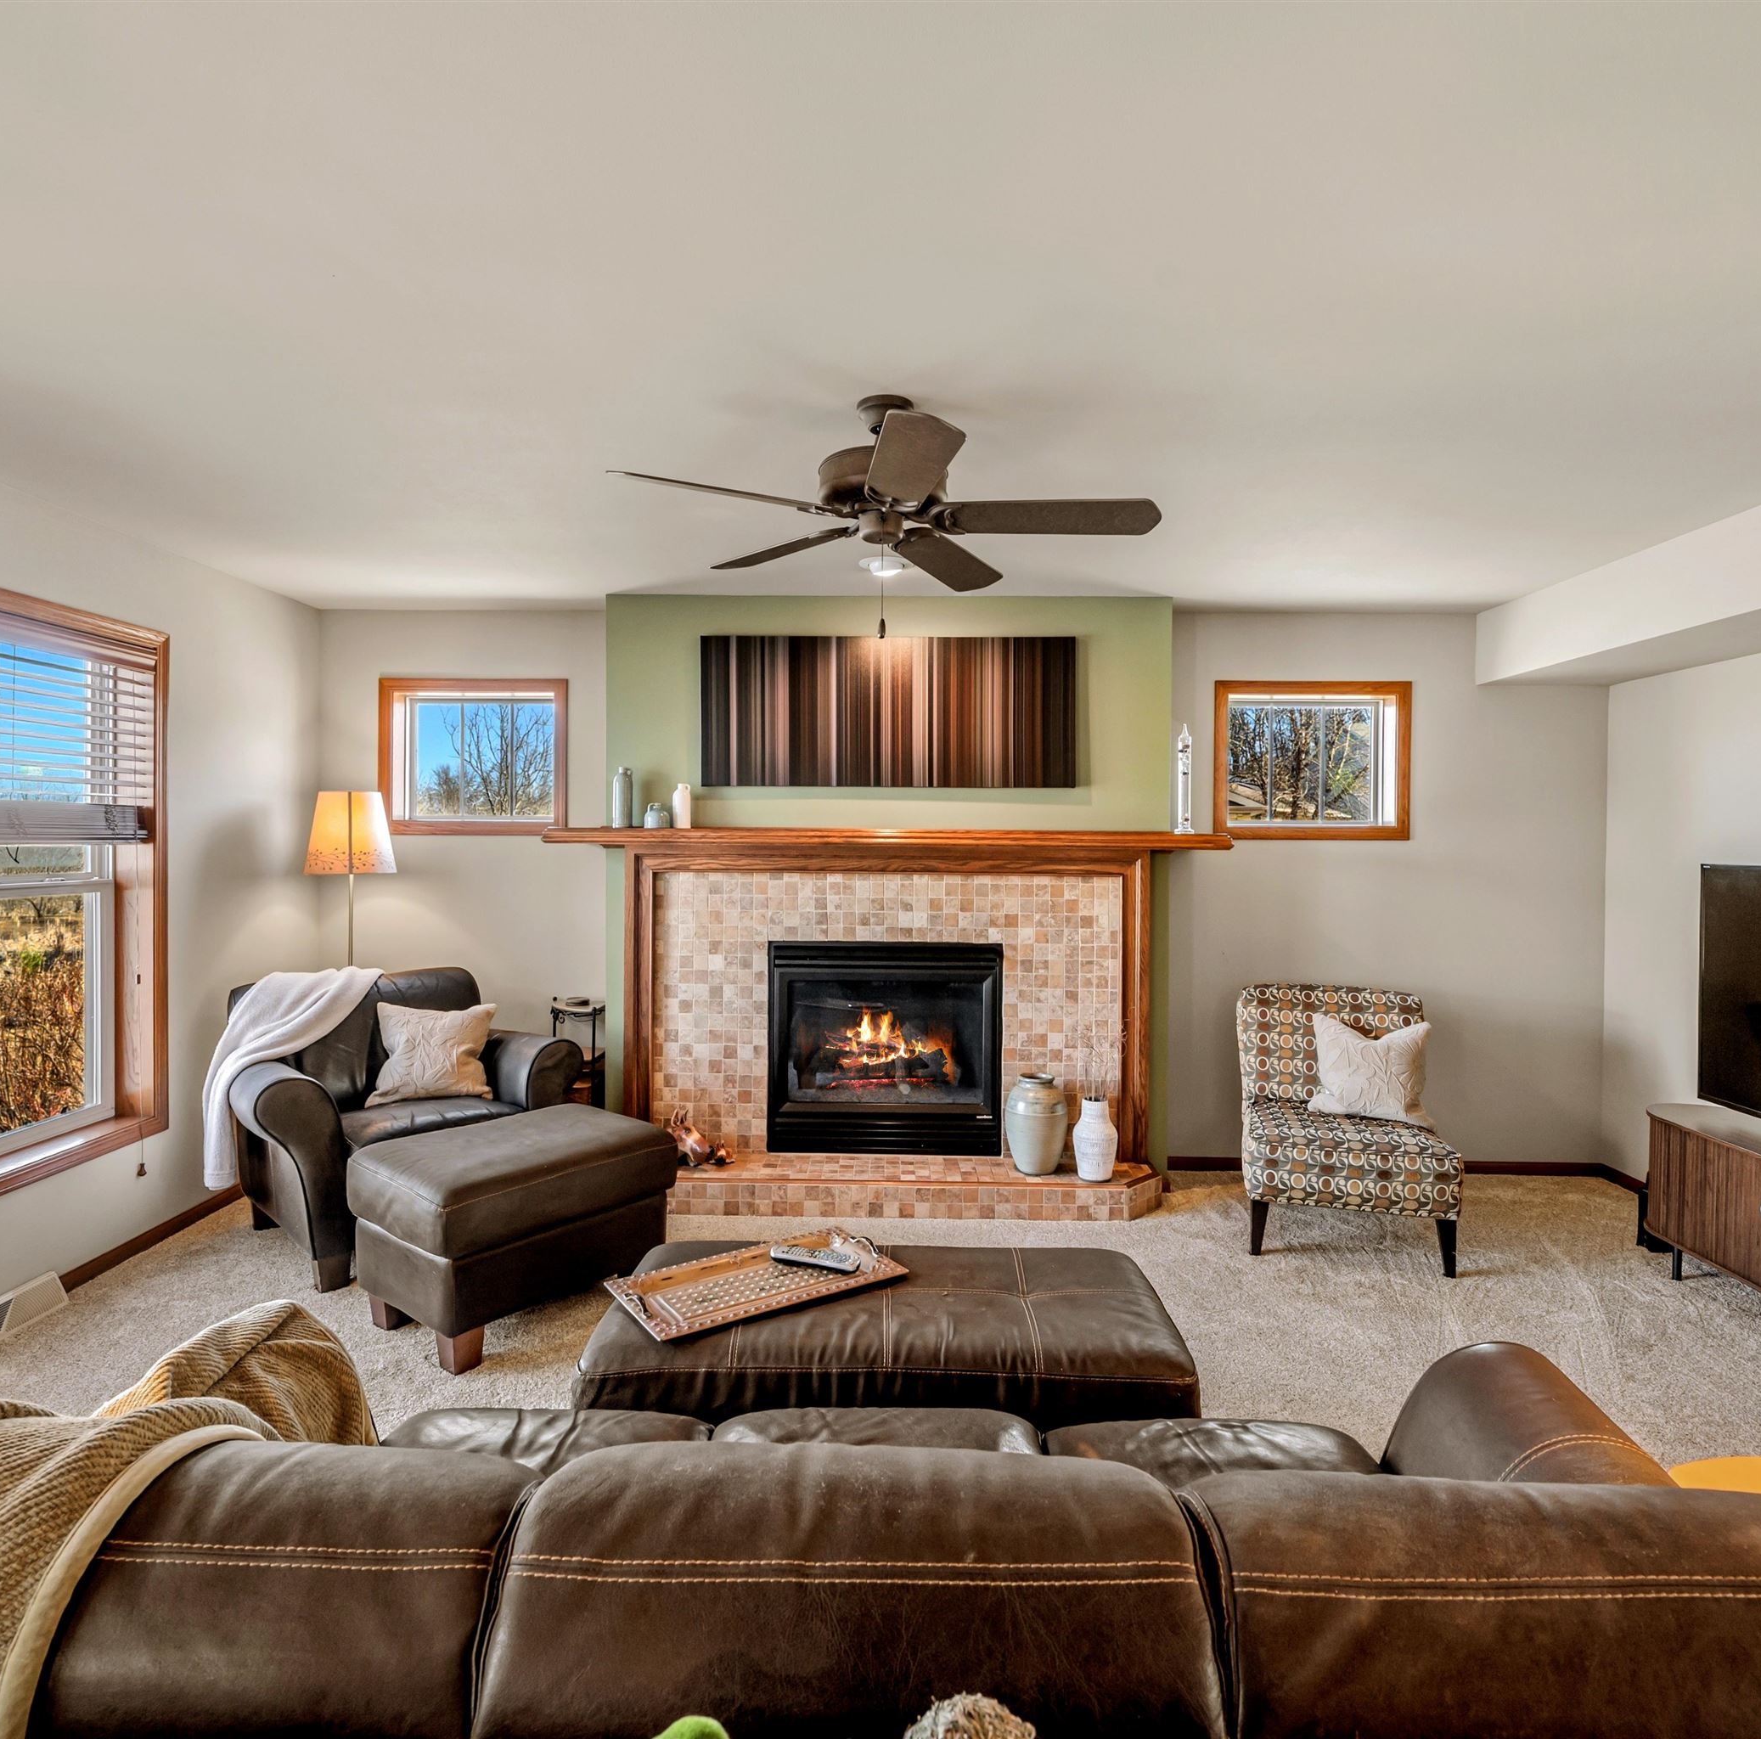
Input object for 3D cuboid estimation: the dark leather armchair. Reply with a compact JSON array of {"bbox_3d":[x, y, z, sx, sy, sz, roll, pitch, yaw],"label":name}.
[{"bbox_3d":[-1.769,0.877,3.799,0.900,0.880,1.030,2,2,43],"label":"dark leather armchair"}]

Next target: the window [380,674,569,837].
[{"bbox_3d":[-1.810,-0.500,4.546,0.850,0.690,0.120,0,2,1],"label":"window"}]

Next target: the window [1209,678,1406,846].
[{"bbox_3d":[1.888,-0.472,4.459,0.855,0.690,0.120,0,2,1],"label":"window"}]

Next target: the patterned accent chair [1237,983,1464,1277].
[{"bbox_3d":[1.711,0.914,3.767,0.640,0.860,0.700,1,2,16],"label":"patterned accent chair"}]

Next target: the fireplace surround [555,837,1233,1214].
[{"bbox_3d":[0.025,0.582,4.028,2.700,1.485,0.390,0,2,1],"label":"fireplace surround"}]

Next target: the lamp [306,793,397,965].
[{"bbox_3d":[-2.190,0.485,4.268,0.340,1.630,0.340,0,2,1],"label":"lamp"}]

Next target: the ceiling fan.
[{"bbox_3d":[0.007,-0.907,2.316,1.270,0.325,1.240,0,2,1],"label":"ceiling fan"}]

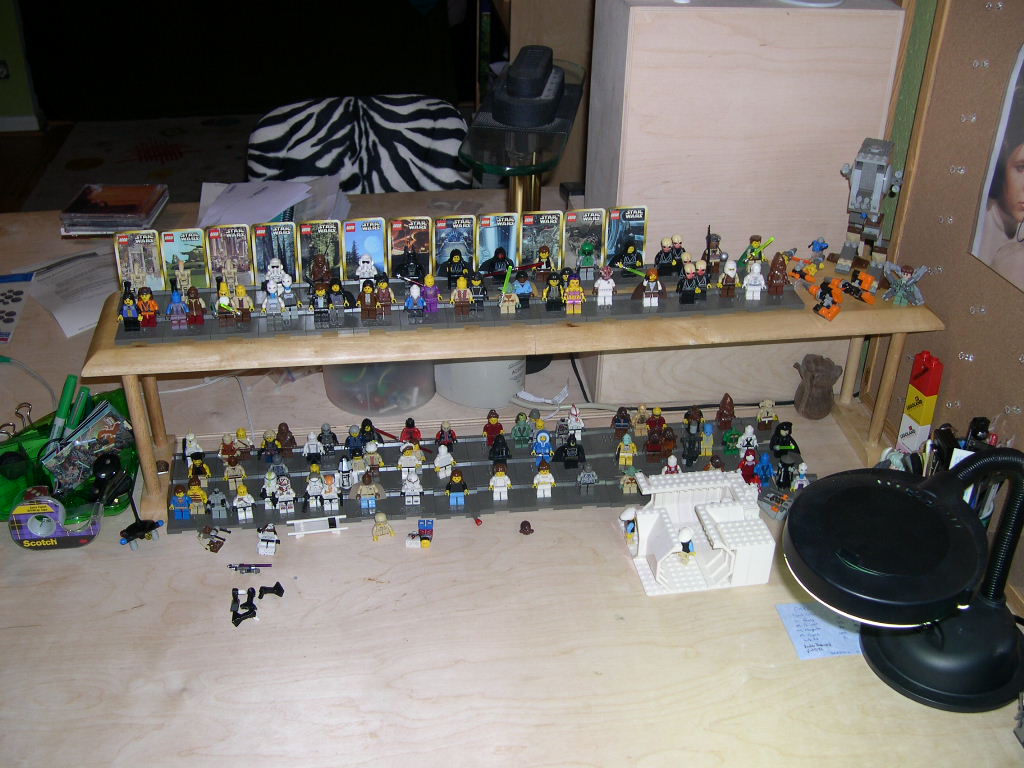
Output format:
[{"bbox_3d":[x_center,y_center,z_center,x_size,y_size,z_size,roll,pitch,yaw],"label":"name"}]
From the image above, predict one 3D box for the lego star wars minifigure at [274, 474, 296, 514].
[{"bbox_3d":[-0.244,0.120,1.211,0.025,0.042,0.015,-3,31,-6],"label":"lego star wars minifigure"}]

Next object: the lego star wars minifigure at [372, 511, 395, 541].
[{"bbox_3d":[-0.139,0.154,1.224,0.025,0.026,0.015,-11,34,-17],"label":"lego star wars minifigure"}]

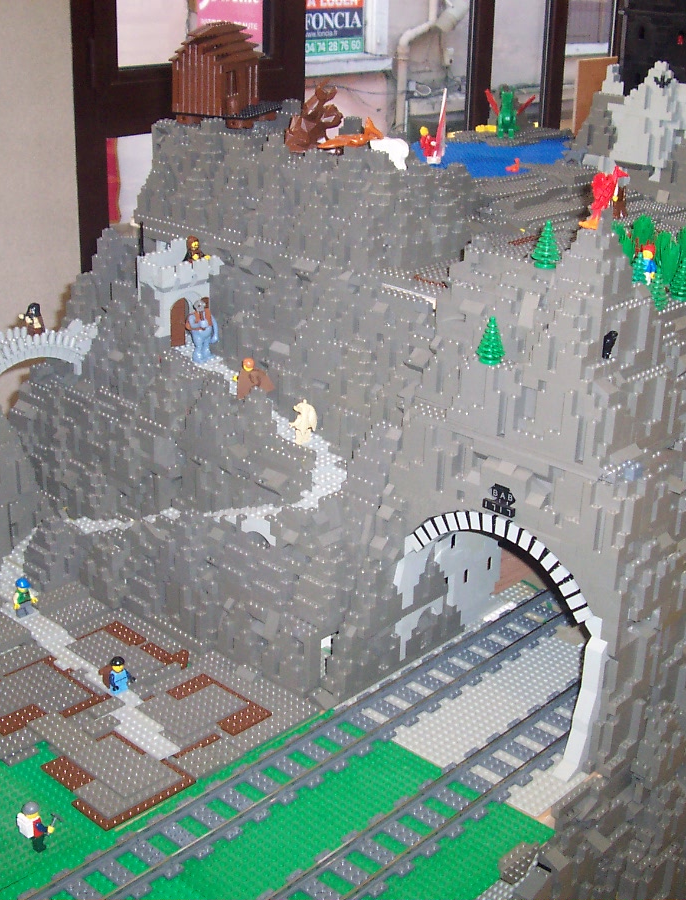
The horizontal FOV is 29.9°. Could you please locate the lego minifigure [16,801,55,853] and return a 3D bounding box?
[{"bbox_3d":[-0.248,0.305,1.047,0.027,0.045,0.027,23,31,39],"label":"lego minifigure"}]

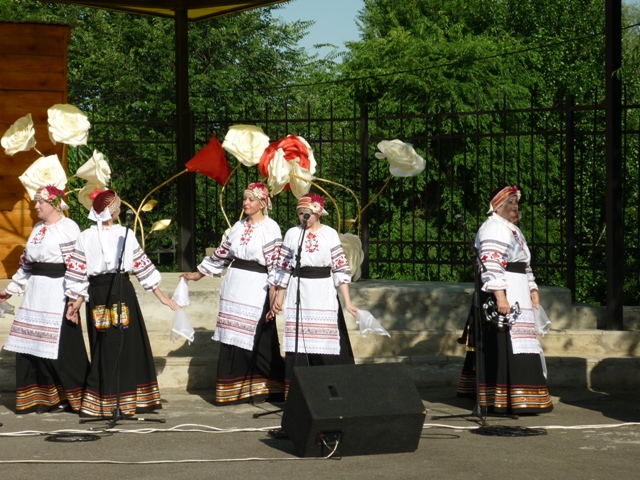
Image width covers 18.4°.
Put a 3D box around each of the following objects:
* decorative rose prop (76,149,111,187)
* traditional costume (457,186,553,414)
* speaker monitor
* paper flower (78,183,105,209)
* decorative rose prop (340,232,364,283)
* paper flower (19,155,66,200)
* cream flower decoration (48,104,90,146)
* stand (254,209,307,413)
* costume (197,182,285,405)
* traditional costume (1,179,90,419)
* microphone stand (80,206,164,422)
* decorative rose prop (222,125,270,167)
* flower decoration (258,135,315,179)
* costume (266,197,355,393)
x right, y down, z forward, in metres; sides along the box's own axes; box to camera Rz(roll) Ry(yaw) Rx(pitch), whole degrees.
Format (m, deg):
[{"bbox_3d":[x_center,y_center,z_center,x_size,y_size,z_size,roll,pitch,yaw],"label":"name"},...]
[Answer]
[{"bbox_3d":[-1.923,-0.607,16.800,0.250,0.310,0.320,0,1,28],"label":"decorative rose prop"},{"bbox_3d":[1.382,0.440,14.500,0.580,1.660,0.660,1,2,41],"label":"traditional costume"},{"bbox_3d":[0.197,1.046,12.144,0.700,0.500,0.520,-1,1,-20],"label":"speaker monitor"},{"bbox_3d":[-1.981,-0.372,17.300,0.330,0.340,0.220,0,1,-12],"label":"paper flower"},{"bbox_3d":[0.251,0.154,17.400,0.340,0.430,0.220,0,1,18],"label":"decorative rose prop"},{"bbox_3d":[-2.413,-0.539,17.200,0.420,0.410,0.240,0,1,-3],"label":"paper flower"},{"bbox_3d":[-2.199,-1.001,17.300,0.390,0.370,0.240,0,1,-6],"label":"cream flower decoration"},{"bbox_3d":[-0.189,0.559,14.100,0.560,1.470,0.520,0,1,0],"label":"stand"},{"bbox_3d":[-0.603,0.411,15.200,0.600,1.690,0.450,0,1,24],"label":"costume"},{"bbox_3d":[-2.026,0.428,14.600,0.700,1.660,0.580,1,1,37],"label":"traditional costume"},{"bbox_3d":[-1.385,0.537,13.800,0.600,1.500,0.500,0,1,12],"label":"microphone stand"},{"bbox_3d":[-0.624,-0.802,16.800,0.410,0.360,0.260,0,1,0],"label":"decorative rose prop"},{"bbox_3d":[-0.293,-0.684,16.800,0.460,0.430,0.250,0,1,0],"label":"flower decoration"},{"bbox_3d":[-0.065,0.450,15.200,0.630,1.600,0.440,0,1,6],"label":"costume"}]

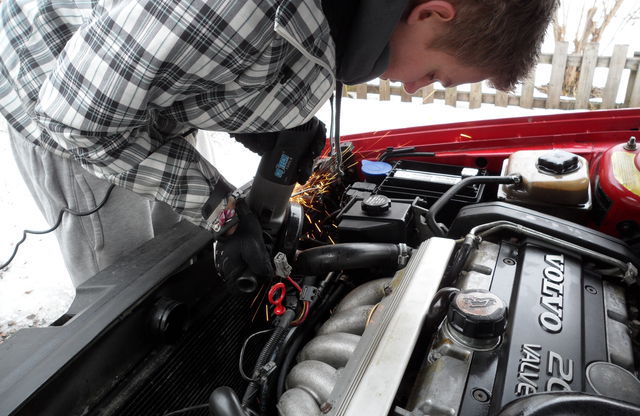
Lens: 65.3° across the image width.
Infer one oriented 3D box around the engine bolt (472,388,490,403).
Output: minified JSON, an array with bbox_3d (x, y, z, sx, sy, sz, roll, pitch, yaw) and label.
[{"bbox_3d":[0.172,0.199,0.531,0.017,0.007,0.017,19,33,17],"label":"engine bolt"}]

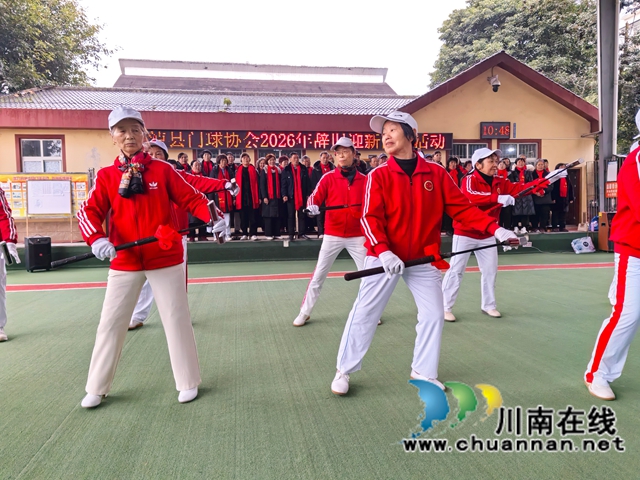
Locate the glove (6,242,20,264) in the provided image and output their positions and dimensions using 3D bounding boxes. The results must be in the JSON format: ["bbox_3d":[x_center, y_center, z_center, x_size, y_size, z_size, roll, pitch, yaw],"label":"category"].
[{"bbox_3d":[-2.393,0.104,3.900,0.090,0.170,0.090,-2,4,-20],"label":"glove"}]

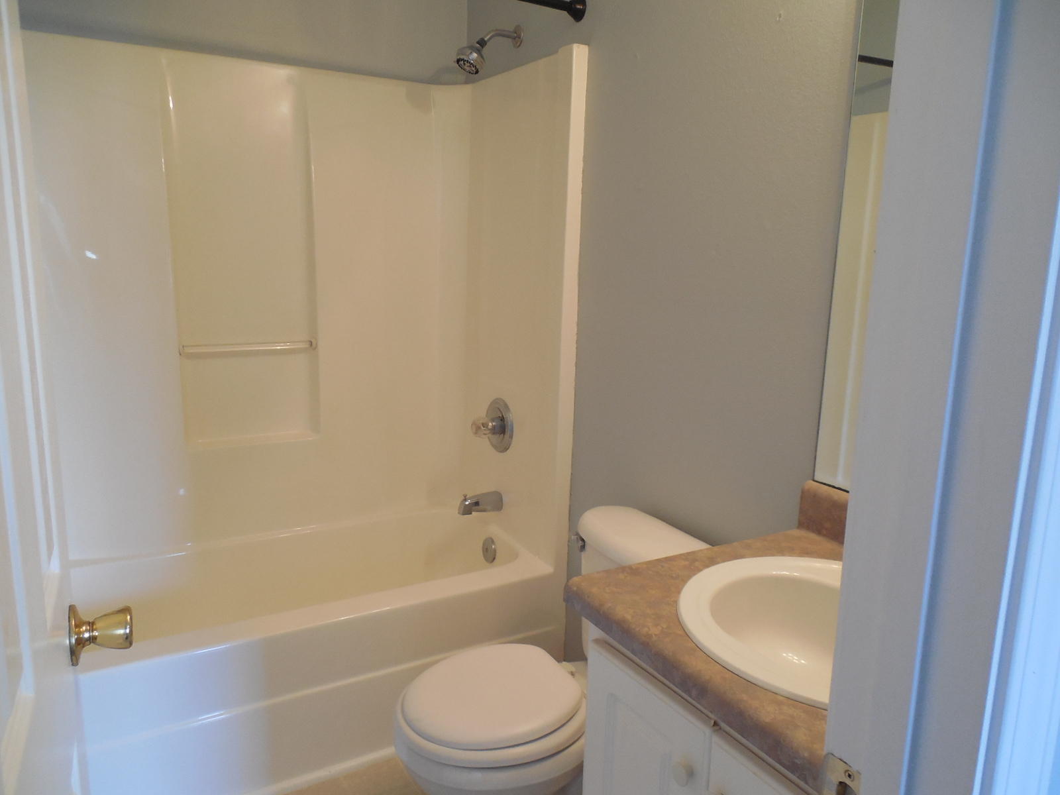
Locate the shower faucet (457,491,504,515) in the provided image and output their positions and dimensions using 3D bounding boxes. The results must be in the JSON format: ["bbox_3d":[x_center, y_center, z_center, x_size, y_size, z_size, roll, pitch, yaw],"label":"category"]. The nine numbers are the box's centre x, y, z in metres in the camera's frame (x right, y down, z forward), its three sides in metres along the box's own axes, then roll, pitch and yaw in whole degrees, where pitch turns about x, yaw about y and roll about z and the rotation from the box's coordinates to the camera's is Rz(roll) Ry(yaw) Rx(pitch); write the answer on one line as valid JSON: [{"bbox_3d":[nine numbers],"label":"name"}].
[{"bbox_3d":[-0.159,0.337,2.462,0.145,0.072,0.060,-5,12,-29],"label":"shower faucet"}]

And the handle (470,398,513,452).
[{"bbox_3d":[-0.136,0.093,2.430,0.102,0.178,0.178,-5,12,-29],"label":"handle"}]

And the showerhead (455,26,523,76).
[{"bbox_3d":[-0.123,-1.025,2.249,0.198,0.156,0.078,-5,12,-29],"label":"showerhead"}]

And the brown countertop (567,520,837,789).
[{"bbox_3d":[0.444,0.345,1.084,0.548,0.040,0.610,-5,12,-29],"label":"brown countertop"}]

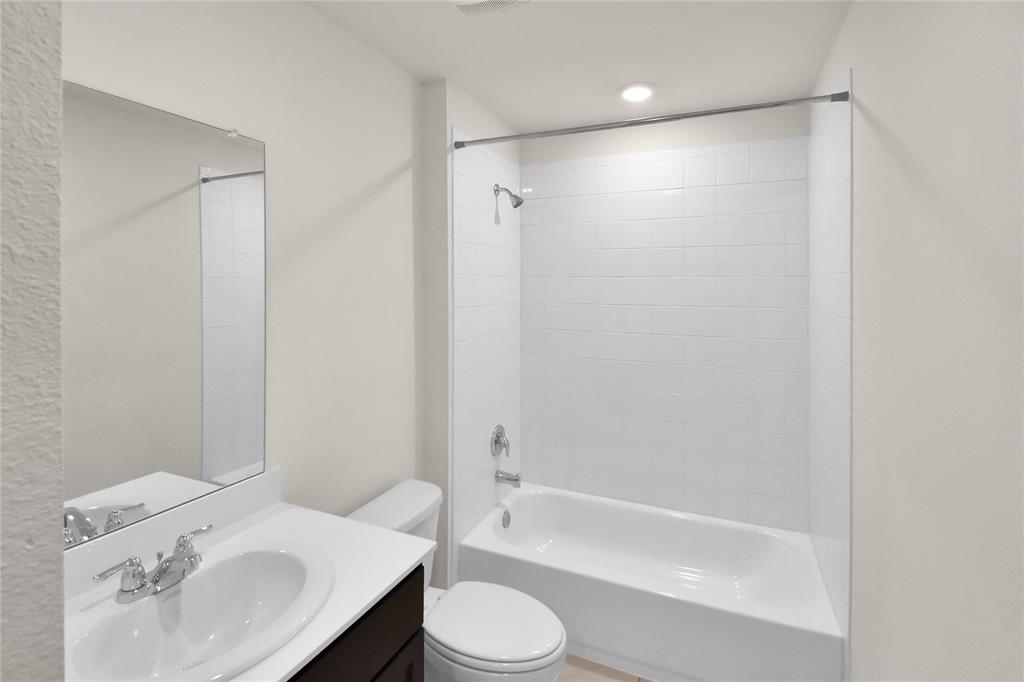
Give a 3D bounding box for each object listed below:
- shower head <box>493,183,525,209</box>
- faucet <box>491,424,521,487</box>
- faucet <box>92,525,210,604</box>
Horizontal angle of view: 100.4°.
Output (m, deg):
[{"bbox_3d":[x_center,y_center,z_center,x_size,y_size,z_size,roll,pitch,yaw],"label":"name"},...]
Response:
[{"bbox_3d":[-0.011,-0.803,2.367,0.155,0.125,0.070,1,4,23],"label":"shower head"},{"bbox_3d":[-0.027,0.632,2.370,0.135,0.335,0.155,1,4,23],"label":"faucet"},{"bbox_3d":[-0.770,0.515,0.972,0.155,0.095,0.235,1,4,23],"label":"faucet"}]

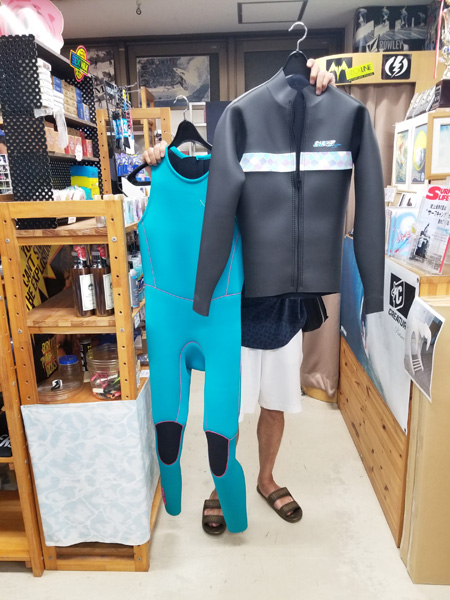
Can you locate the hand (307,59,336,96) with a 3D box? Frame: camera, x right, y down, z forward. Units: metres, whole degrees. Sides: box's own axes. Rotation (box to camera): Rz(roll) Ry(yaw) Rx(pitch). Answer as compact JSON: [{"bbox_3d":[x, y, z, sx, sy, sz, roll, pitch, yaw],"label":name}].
[{"bbox_3d":[0.283,-0.656,1.329,0.090,0.105,0.095,0,14,3],"label":"hand"}]

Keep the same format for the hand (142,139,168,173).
[{"bbox_3d":[-0.217,-0.441,1.394,0.085,0.100,0.095,0,14,3],"label":"hand"}]

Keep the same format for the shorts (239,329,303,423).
[{"bbox_3d":[0.147,0.260,2.042,0.390,0.470,0.260,-4,15,-12],"label":"shorts"}]

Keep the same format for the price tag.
[{"bbox_3d":[-0.565,-0.570,1.743,0.005,0.062,0.070,3,15,17],"label":"price tag"}]

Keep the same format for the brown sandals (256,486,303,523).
[{"bbox_3d":[0.260,0.946,2.175,0.106,0.090,0.285,-11,17,-34],"label":"brown sandals"}]

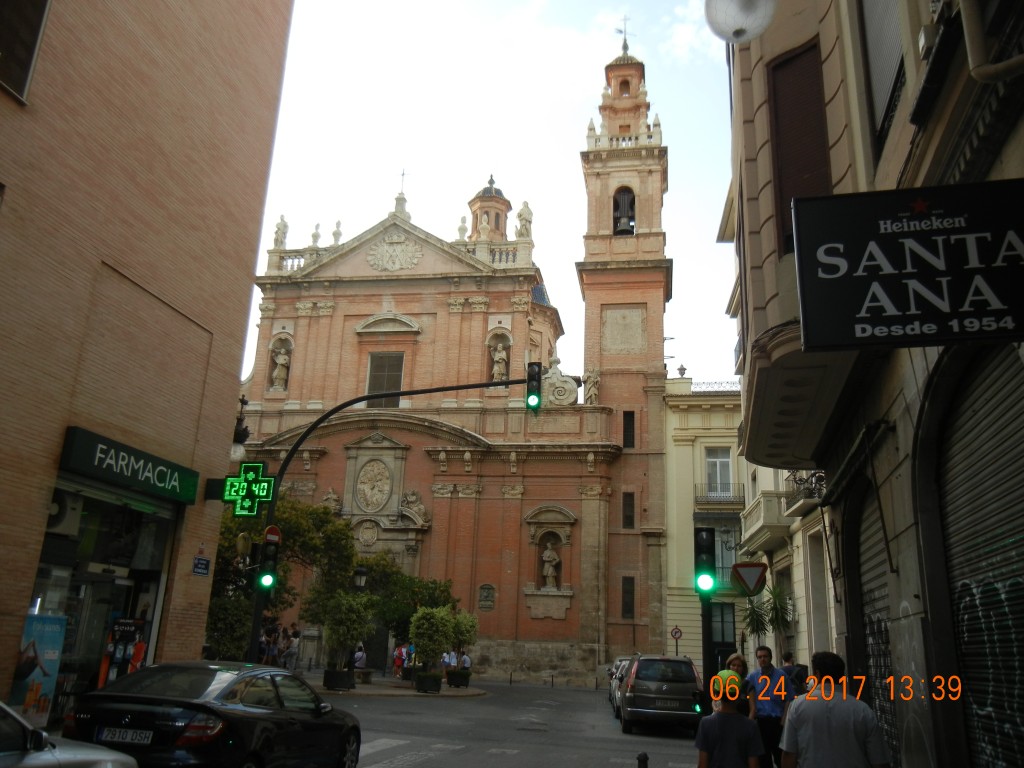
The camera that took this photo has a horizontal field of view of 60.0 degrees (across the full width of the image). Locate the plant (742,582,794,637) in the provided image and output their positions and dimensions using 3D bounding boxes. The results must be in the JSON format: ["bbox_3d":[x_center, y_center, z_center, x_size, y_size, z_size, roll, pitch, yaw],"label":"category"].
[{"bbox_3d":[6.153,6.548,21.416,1.150,3.300,1.100,-1,-17,12],"label":"plant"}]

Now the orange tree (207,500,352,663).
[{"bbox_3d":[-7.920,6.875,29.167,5.000,6.100,4.800,0,-17,8],"label":"orange tree"}]

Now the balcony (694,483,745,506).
[{"bbox_3d":[10.591,5.664,45.301,2.500,1.184,0.650,-1,-17,12],"label":"balcony"}]

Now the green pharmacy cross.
[{"bbox_3d":[-4.656,1.864,15.683,0.950,0.960,0.200,-1,-17,10],"label":"green pharmacy cross"}]

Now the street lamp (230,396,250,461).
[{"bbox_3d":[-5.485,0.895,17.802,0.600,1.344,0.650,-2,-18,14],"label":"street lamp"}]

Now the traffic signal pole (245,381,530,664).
[{"bbox_3d":[-2.213,2.944,15.803,4.808,6.354,0.300,-1,-17,10],"label":"traffic signal pole"}]

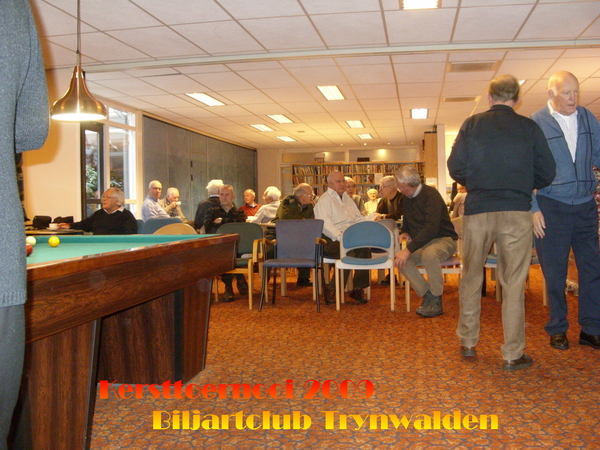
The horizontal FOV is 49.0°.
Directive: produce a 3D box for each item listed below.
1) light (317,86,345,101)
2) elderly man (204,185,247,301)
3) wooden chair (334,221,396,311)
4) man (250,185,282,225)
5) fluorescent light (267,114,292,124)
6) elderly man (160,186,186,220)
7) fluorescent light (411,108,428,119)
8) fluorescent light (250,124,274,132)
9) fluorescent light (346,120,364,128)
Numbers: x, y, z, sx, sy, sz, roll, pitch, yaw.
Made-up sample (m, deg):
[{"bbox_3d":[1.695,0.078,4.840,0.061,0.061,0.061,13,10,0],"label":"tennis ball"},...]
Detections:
[{"bbox_3d":[0.440,-1.812,8.989,0.290,0.060,1.180,0,2,10],"label":"light"},{"bbox_3d":[-0.800,0.168,7.000,0.520,1.200,0.800,-1,2,-9],"label":"elderly man"},{"bbox_3d":[0.640,0.370,6.210,0.540,0.800,0.560,-1,2,9],"label":"wooden chair"},{"bbox_3d":[-0.530,0.083,9.100,0.750,1.250,0.500,0,2,18],"label":"man"},{"bbox_3d":[-0.332,-1.899,11.734,0.290,0.070,1.170,-1,2,10],"label":"fluorescent light"},{"bbox_3d":[-1.620,0.110,8.700,0.780,1.230,0.520,1,2,44],"label":"elderly man"},{"bbox_3d":[2.060,-1.930,11.220,0.300,0.070,1.200,-1,2,10],"label":"fluorescent light"},{"bbox_3d":[-0.718,-1.931,13.021,0.290,0.070,1.170,-1,2,10],"label":"fluorescent light"},{"bbox_3d":[1.074,-1.946,12.673,0.290,0.070,1.170,-1,2,10],"label":"fluorescent light"}]

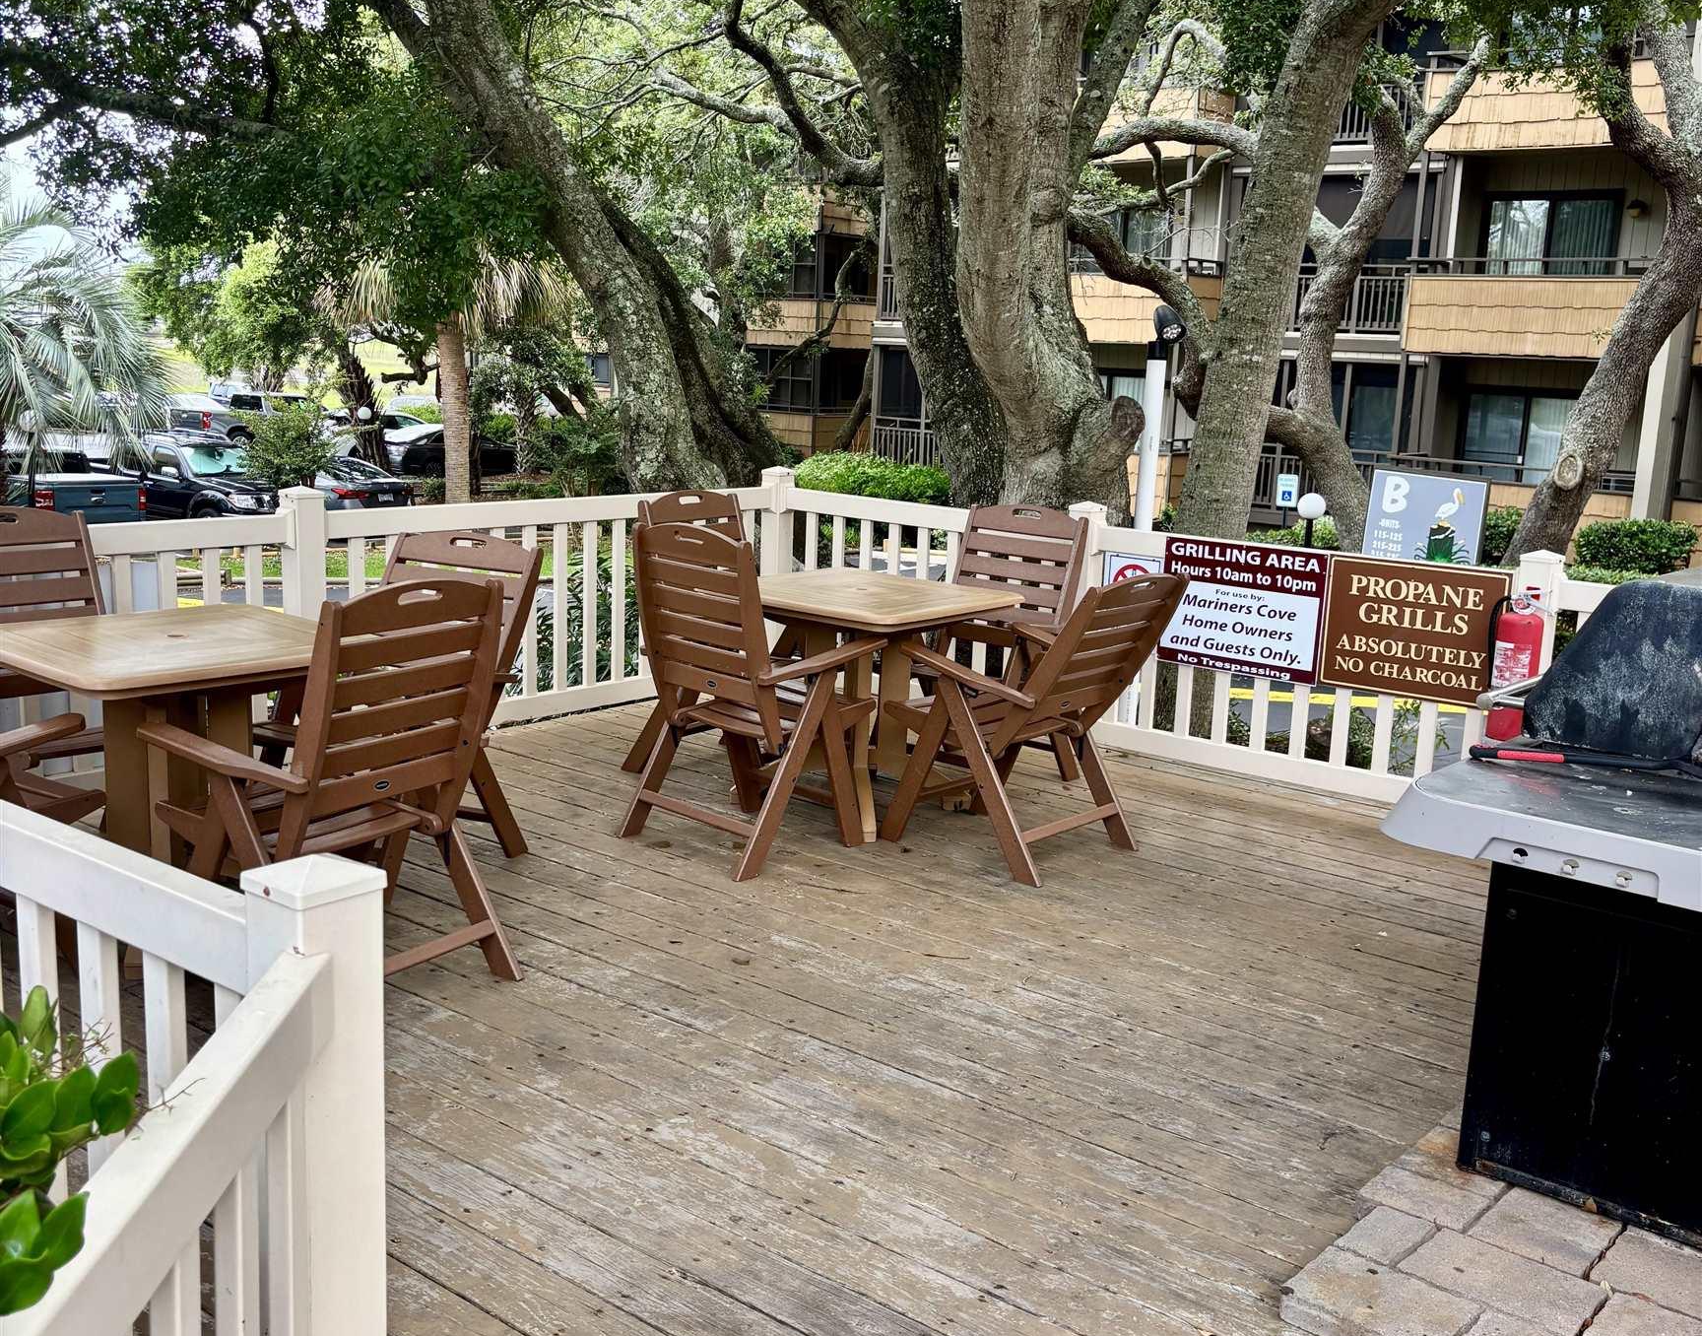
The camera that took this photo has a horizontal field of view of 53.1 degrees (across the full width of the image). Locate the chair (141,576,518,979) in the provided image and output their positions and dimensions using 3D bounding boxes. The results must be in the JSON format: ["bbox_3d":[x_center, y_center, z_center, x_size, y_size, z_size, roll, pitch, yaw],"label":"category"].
[{"bbox_3d":[-1.142,0.253,3.765,0.625,0.958,0.559,9,12,28],"label":"chair"}]

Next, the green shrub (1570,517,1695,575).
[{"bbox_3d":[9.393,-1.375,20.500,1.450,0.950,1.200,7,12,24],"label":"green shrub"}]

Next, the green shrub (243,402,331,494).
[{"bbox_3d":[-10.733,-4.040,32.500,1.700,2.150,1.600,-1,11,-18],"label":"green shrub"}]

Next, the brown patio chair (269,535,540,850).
[{"bbox_3d":[-1.254,0.104,4.684,0.559,0.904,0.692,8,12,27],"label":"brown patio chair"}]

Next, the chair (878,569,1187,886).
[{"bbox_3d":[0.547,0.120,5.108,0.739,0.888,0.559,11,13,38],"label":"chair"}]

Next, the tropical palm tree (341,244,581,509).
[{"bbox_3d":[-8.027,-5.952,35.000,4.600,5.800,4.500,0,11,-13],"label":"tropical palm tree"}]

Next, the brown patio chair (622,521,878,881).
[{"bbox_3d":[-0.288,0.047,5.067,0.588,0.967,0.559,-8,15,-45],"label":"brown patio chair"}]

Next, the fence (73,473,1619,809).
[{"bbox_3d":[0.027,0.057,5.170,3.763,0.941,3.438,11,13,38],"label":"fence"}]

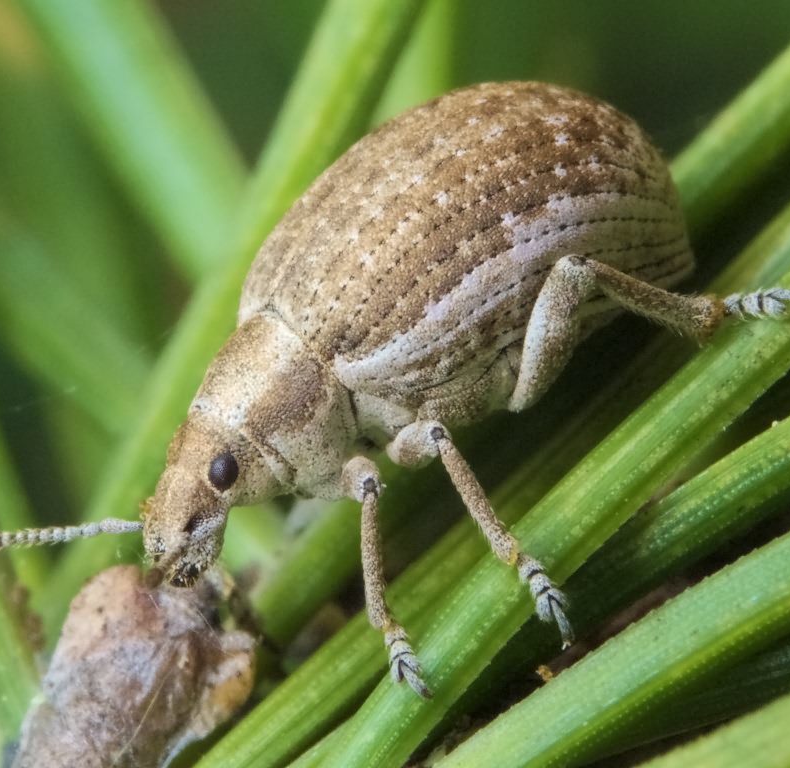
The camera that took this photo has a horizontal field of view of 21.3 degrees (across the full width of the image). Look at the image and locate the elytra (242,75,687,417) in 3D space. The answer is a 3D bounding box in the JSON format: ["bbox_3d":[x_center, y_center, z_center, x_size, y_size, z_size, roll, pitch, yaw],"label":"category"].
[{"bbox_3d":[0.001,-0.002,0.024,0.006,0.003,0.004,-19,25,-25],"label":"elytra"}]

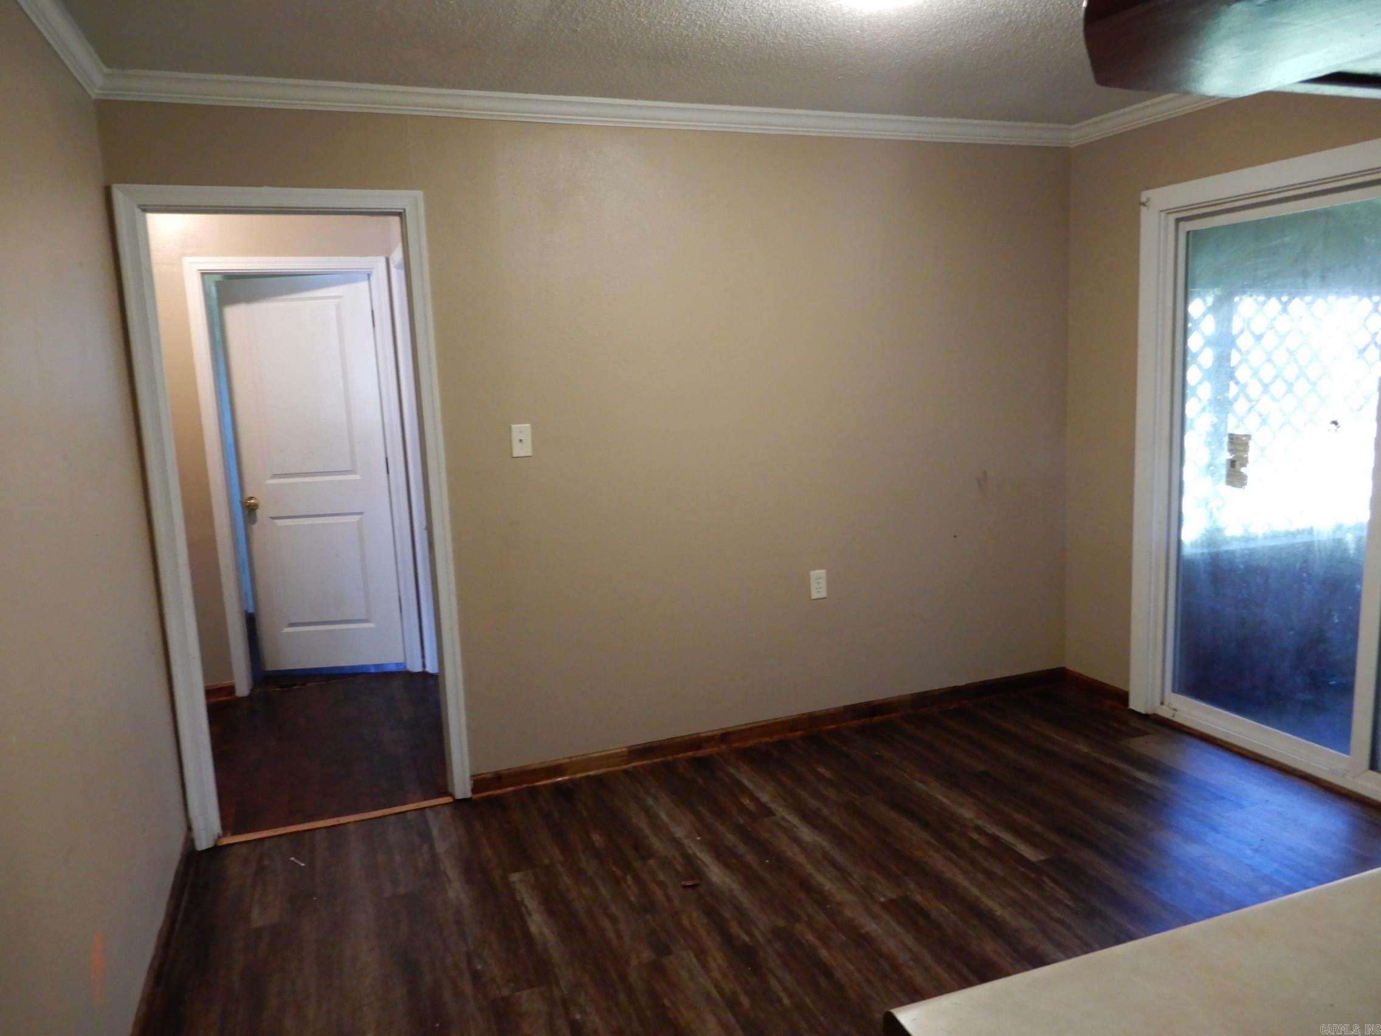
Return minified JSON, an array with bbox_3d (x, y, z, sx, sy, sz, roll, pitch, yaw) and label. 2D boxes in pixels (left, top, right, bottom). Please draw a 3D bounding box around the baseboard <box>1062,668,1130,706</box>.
[{"bbox_3d":[1.776,0.741,4.215,0.020,0.080,0.380,-6,9,-20],"label":"baseboard"}]

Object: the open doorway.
[{"bbox_3d":[-1.270,0.006,3.202,0.885,2.105,0.130,-6,9,-20],"label":"open doorway"}]

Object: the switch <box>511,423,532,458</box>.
[{"bbox_3d":[-0.592,-0.271,3.367,0.070,0.115,0.015,-6,9,-20],"label":"switch"}]

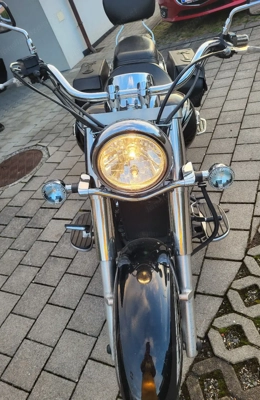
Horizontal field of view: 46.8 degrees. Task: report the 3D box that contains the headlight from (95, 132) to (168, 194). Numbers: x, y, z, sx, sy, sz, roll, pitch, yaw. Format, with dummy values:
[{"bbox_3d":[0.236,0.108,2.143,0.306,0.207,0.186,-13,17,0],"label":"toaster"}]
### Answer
[{"bbox_3d":[0.007,-0.135,0.875,0.200,0.200,0.110,-5,40,4],"label":"headlight"}]

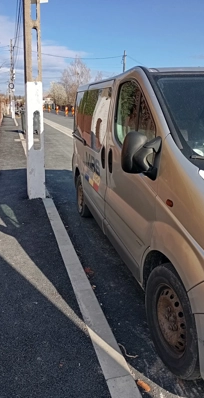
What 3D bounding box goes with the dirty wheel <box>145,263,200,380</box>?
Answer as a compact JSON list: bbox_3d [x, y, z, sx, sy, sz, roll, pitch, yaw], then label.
[{"bbox_3d":[0.517,0.776,2.083,0.205,0.668,0.668,-2,16,-14],"label":"dirty wheel"}]

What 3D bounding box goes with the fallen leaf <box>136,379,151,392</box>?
[{"bbox_3d":[0.255,1.135,1.952,0.045,0.025,0.100,-11,20,-41],"label":"fallen leaf"}]

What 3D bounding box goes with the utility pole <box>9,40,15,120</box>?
[{"bbox_3d":[-10.187,-13.615,36.882,0.400,8.567,0.320,-2,16,-14],"label":"utility pole"}]

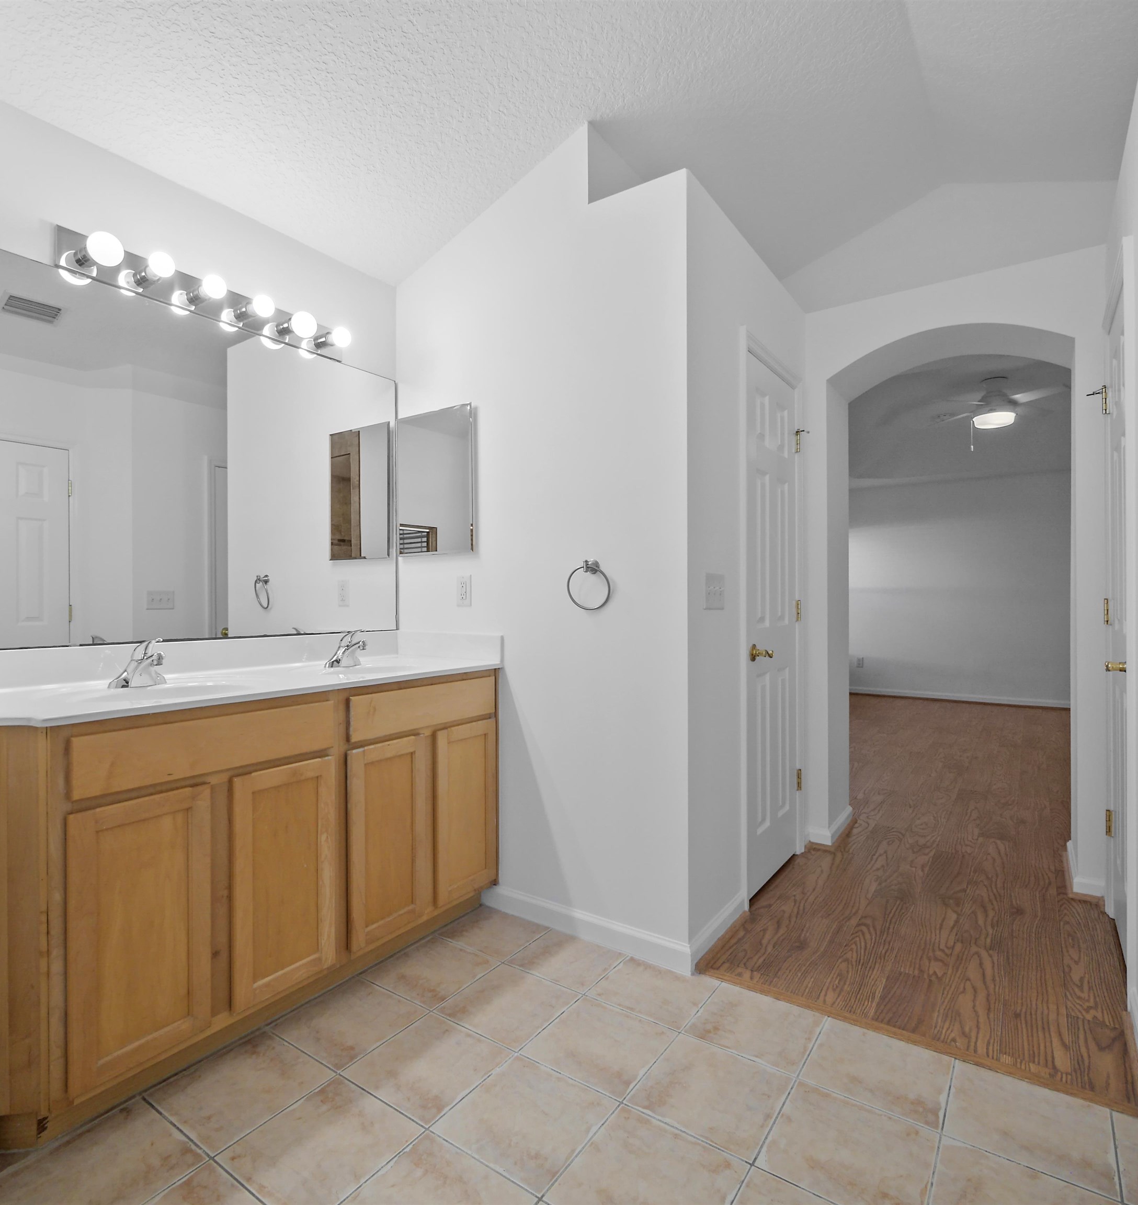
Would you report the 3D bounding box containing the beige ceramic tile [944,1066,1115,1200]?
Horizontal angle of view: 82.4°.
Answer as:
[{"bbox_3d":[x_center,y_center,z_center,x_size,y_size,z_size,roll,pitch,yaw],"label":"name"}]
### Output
[{"bbox_3d":[1.012,1.150,1.432,0.300,0.010,0.285,0,0,35],"label":"beige ceramic tile"}]

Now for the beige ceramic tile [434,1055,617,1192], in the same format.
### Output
[{"bbox_3d":[-0.092,1.139,1.435,0.298,0.010,0.295,0,0,34],"label":"beige ceramic tile"}]

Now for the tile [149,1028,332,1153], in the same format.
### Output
[{"bbox_3d":[-0.774,1.150,1.545,0.300,0.010,0.300,0,0,35],"label":"tile"}]

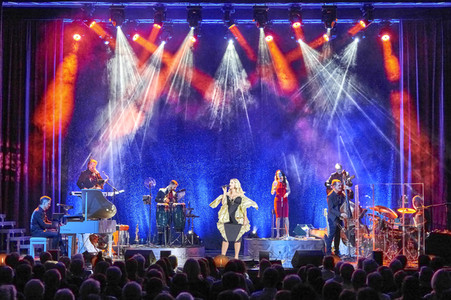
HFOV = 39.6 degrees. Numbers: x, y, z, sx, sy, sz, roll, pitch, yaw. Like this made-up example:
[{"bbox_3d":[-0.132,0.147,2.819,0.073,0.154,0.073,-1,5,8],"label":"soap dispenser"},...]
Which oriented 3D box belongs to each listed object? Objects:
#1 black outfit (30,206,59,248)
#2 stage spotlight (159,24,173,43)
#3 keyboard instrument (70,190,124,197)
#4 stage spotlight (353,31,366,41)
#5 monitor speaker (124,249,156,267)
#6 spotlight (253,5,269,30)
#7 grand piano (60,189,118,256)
[{"bbox_3d":[-3.969,1.742,13.800,0.660,0.970,0.500,0,-1,15],"label":"black outfit"},{"bbox_3d":[-1.494,-2.901,15.584,0.320,0.420,0.320,-2,-5,24],"label":"stage spotlight"},{"bbox_3d":[-3.041,1.022,14.700,1.200,0.110,0.340,0,-5,0],"label":"keyboard instrument"},{"bbox_3d":[3.425,-2.953,16.000,0.340,0.360,0.320,-1,-5,11],"label":"stage spotlight"},{"bbox_3d":[-1.660,2.110,12.220,0.560,0.360,0.450,-1,-5,10],"label":"monitor speaker"},{"bbox_3d":[0.833,-3.178,14.900,0.390,0.570,0.360,0,-1,0],"label":"spotlight"},{"bbox_3d":[-2.979,1.648,13.712,1.220,1.520,1.420,1,-5,-8],"label":"grand piano"}]

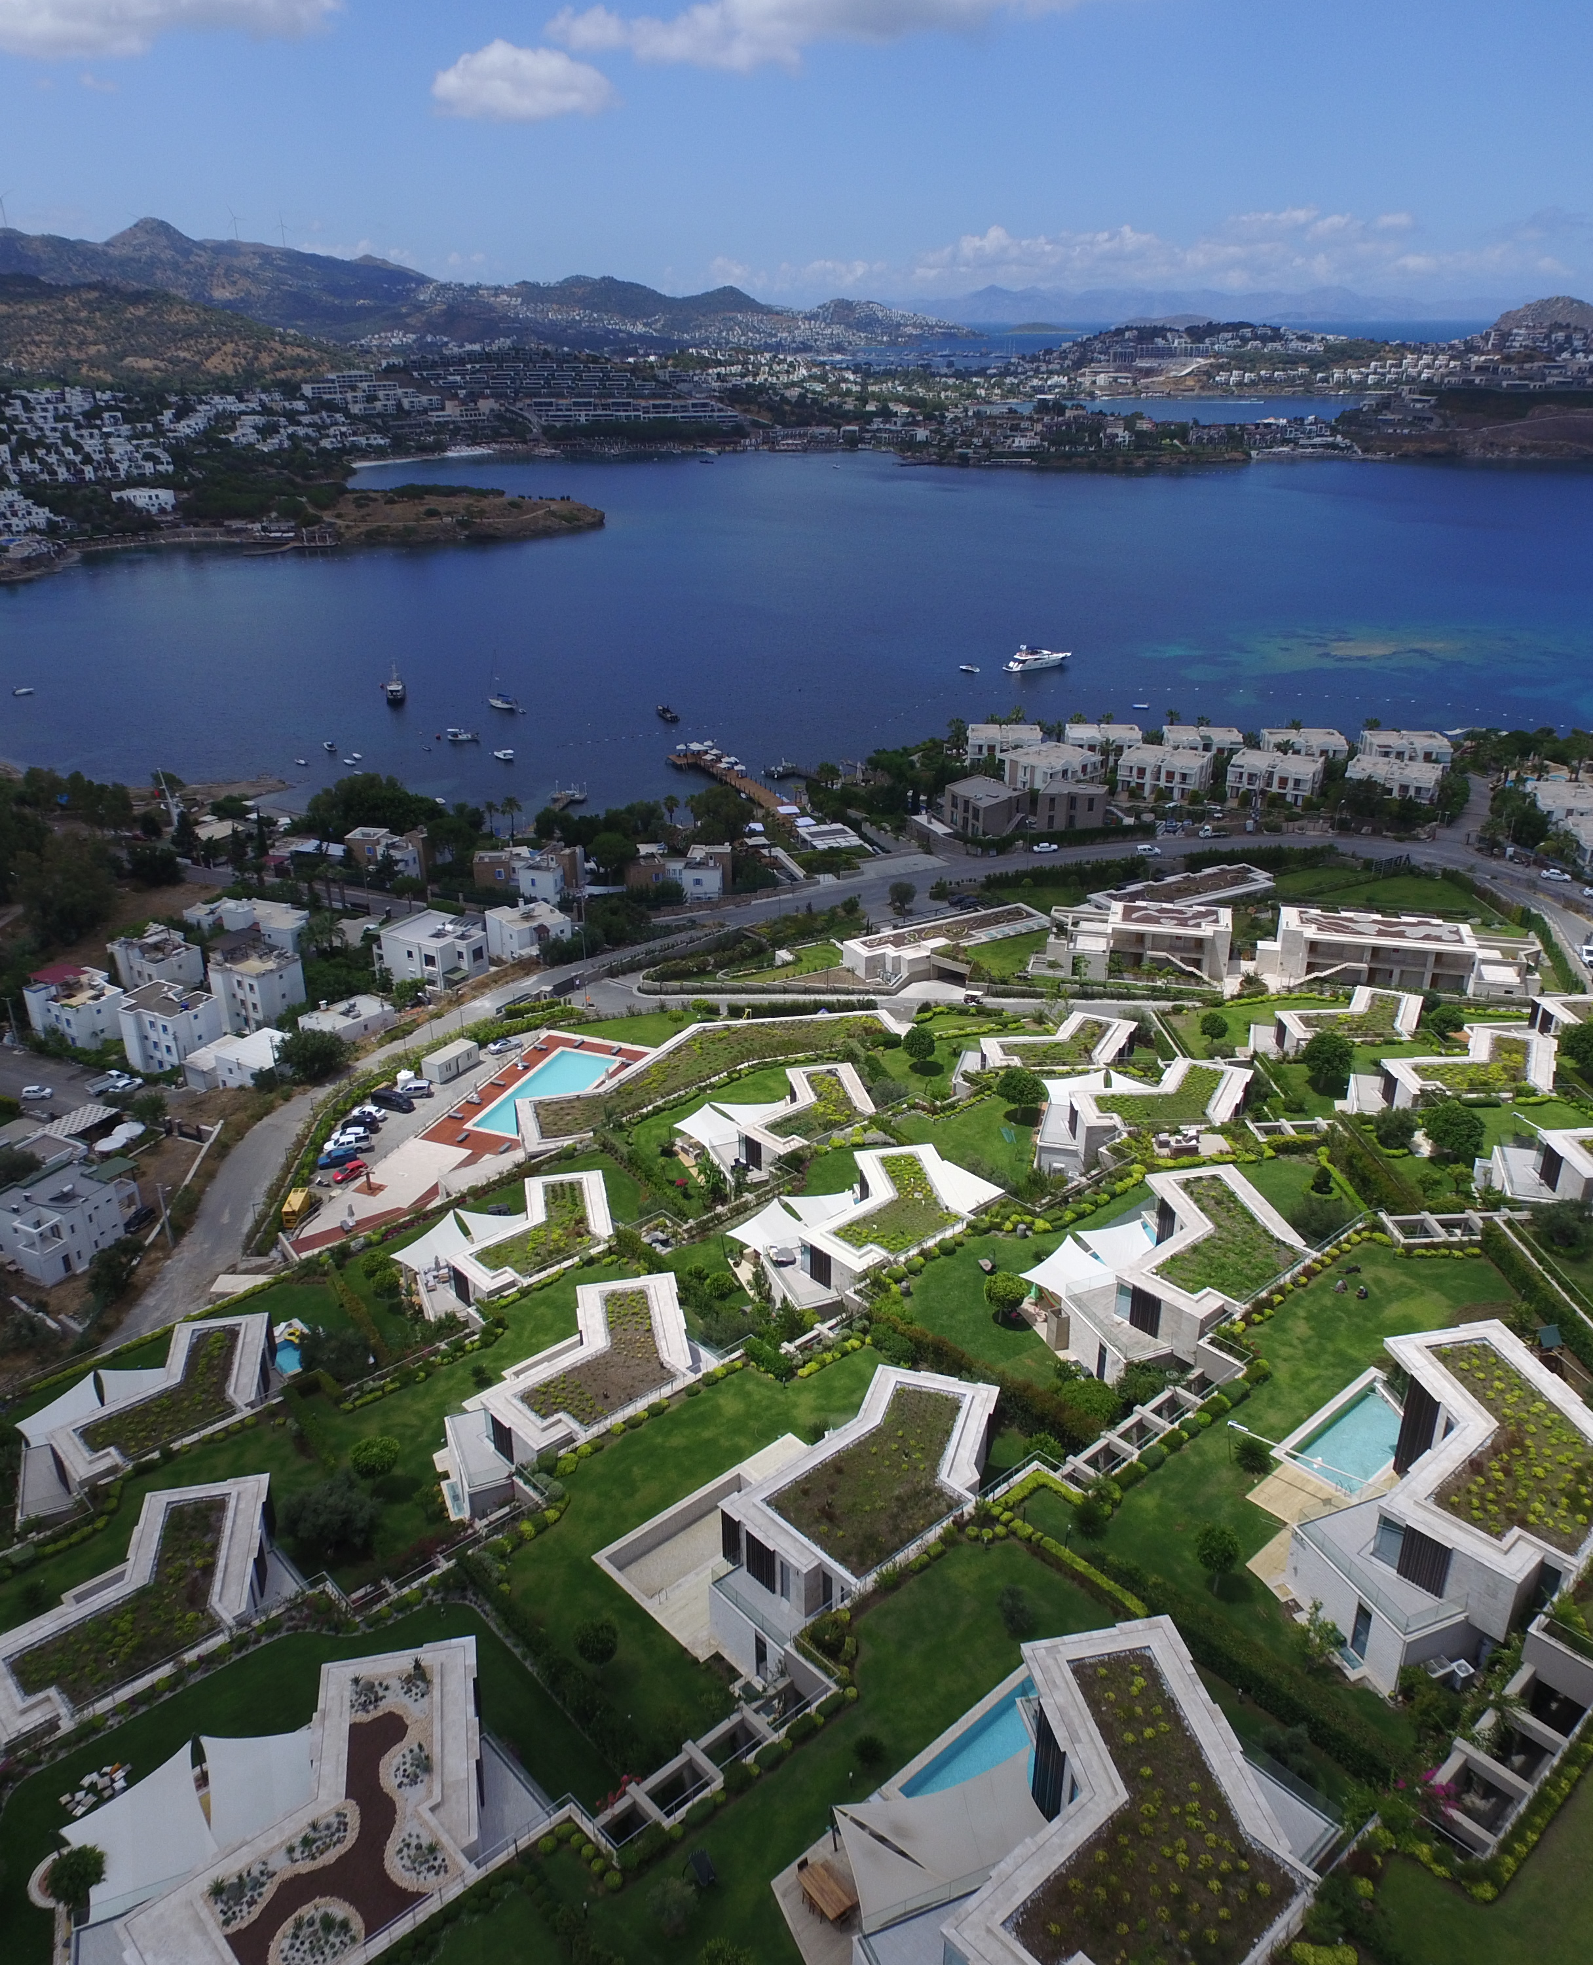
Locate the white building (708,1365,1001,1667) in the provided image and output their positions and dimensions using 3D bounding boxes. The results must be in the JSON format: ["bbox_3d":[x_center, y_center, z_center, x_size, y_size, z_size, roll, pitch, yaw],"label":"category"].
[{"bbox_3d":[4.500,32.010,91.110,21.500,7.200,12.600,-22,32,-40],"label":"white building"}]

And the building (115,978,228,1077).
[{"bbox_3d":[-87.150,6.840,209.520,11.300,9.200,9.400,13,27,26],"label":"building"}]

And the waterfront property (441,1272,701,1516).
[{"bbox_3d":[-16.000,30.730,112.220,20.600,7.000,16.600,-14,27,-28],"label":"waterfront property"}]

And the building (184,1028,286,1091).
[{"bbox_3d":[-68.870,10.200,190.080,13.200,4.800,9.400,14,27,28],"label":"building"}]

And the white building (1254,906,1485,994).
[{"bbox_3d":[80.530,-4.610,213.890,27.000,6.900,9.800,6,24,13],"label":"white building"}]

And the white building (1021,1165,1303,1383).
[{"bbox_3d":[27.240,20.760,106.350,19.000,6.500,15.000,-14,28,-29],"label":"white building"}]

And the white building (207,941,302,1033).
[{"bbox_3d":[-78.710,0.440,219.300,10.800,10.000,9.600,14,27,28],"label":"white building"}]

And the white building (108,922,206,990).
[{"bbox_3d":[-95.980,-2.280,228.150,11.200,10.000,8.800,15,28,30],"label":"white building"}]

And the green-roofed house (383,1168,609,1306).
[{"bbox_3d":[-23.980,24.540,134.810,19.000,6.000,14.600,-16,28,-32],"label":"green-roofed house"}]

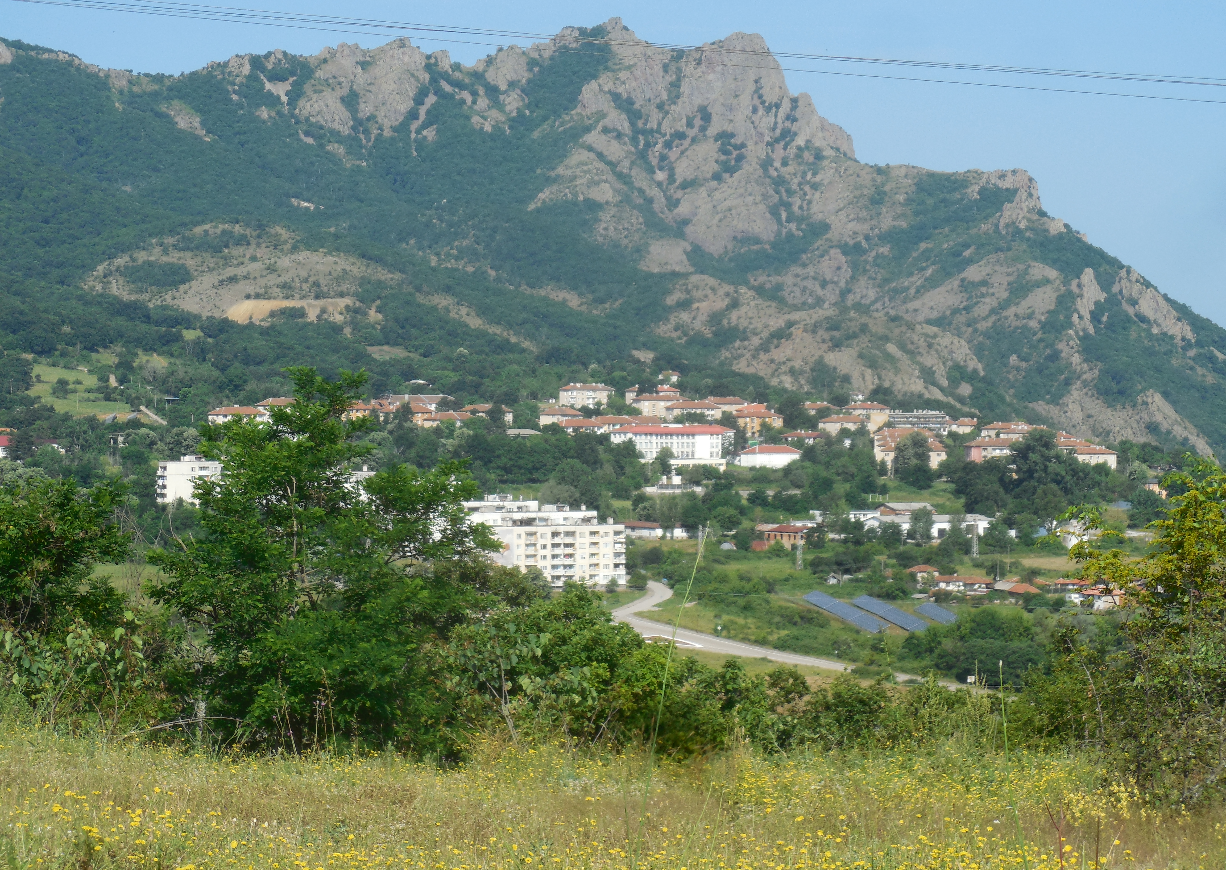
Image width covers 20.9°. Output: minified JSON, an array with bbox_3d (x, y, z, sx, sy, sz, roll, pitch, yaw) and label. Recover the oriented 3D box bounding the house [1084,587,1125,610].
[{"bbox_3d":[151.100,50.400,1025.000,12.000,7.400,8.800,0,0,17],"label":"house"}]

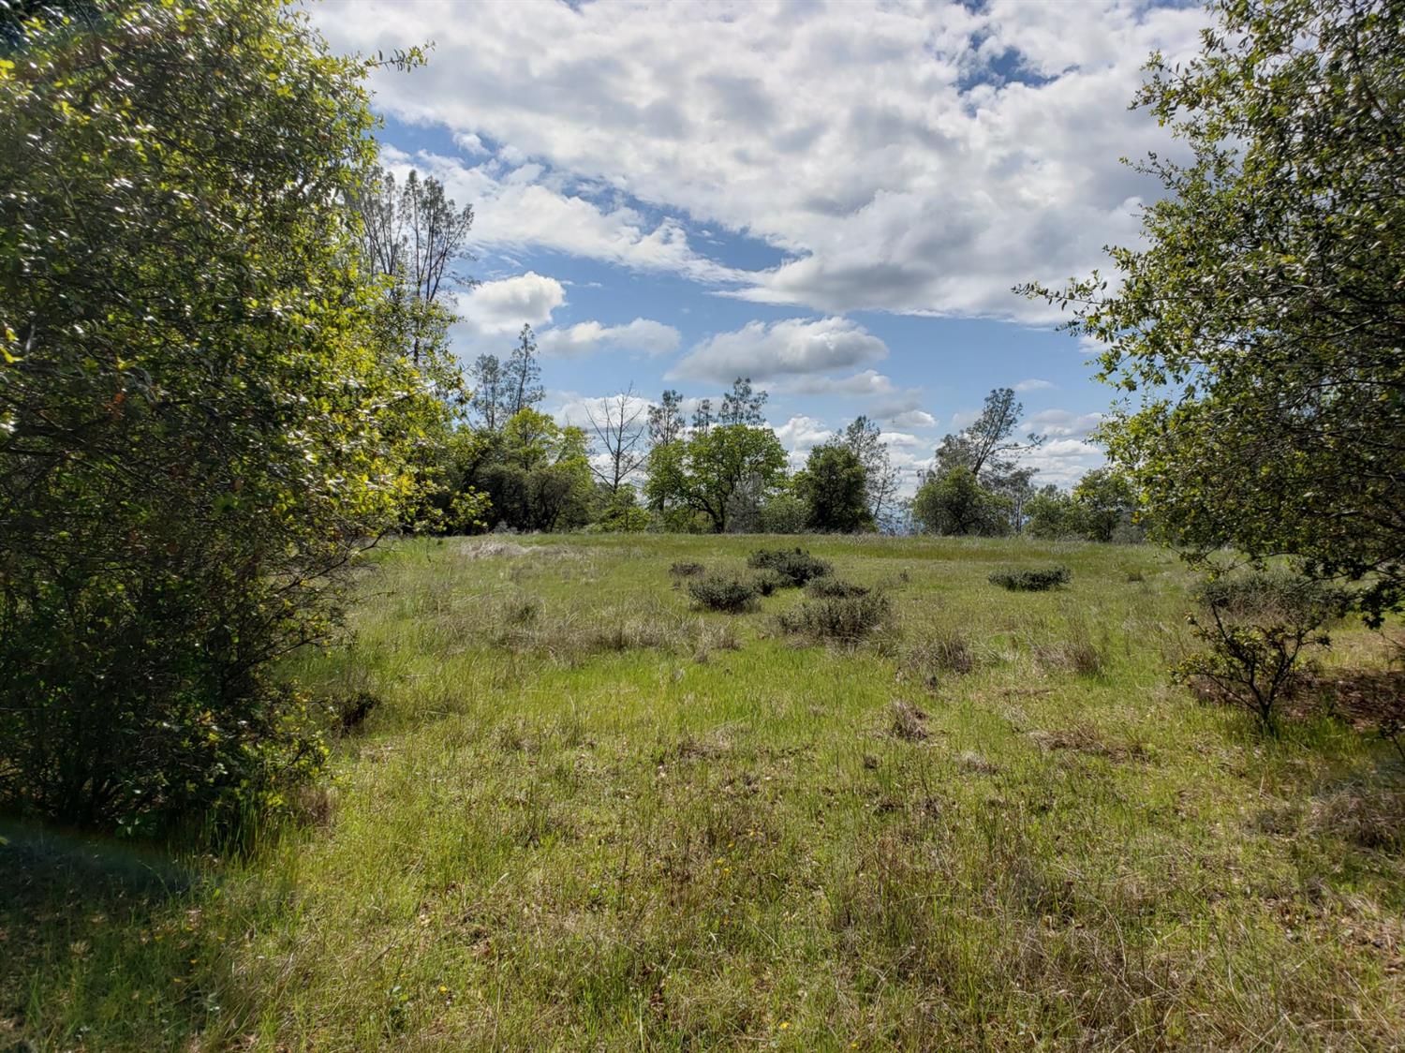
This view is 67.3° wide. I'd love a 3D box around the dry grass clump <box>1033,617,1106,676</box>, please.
[{"bbox_3d":[3.585,1.179,10.300,0.680,0.540,0.550,0,1,0],"label":"dry grass clump"}]

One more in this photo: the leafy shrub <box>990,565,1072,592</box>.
[{"bbox_3d":[6.678,1.063,21.500,1.680,0.520,1.200,0,1,0],"label":"leafy shrub"}]

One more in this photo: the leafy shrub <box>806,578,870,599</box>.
[{"bbox_3d":[2.467,1.159,19.200,1.150,0.460,0.900,0,1,0],"label":"leafy shrub"}]

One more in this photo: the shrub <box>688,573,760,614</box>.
[{"bbox_3d":[0.345,1.070,17.000,1.170,0.640,1.000,0,1,0],"label":"shrub"}]

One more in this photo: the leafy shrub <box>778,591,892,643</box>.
[{"bbox_3d":[1.693,1.152,13.500,1.450,0.660,1.100,0,1,0],"label":"leafy shrub"}]

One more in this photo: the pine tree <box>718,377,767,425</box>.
[{"bbox_3d":[2.658,-4.443,70.000,3.600,11.000,3.600,0,1,0],"label":"pine tree"}]

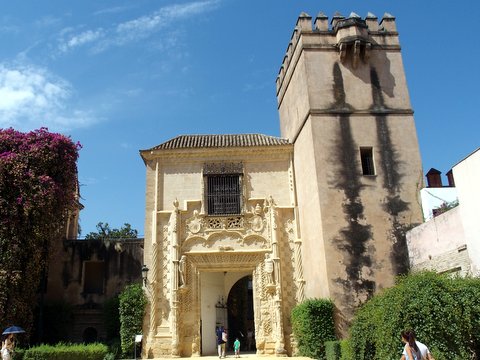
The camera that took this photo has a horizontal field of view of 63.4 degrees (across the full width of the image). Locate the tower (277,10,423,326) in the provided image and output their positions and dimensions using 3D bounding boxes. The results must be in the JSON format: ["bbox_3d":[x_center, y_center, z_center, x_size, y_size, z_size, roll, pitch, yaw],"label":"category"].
[{"bbox_3d":[6.747,0.008,23.924,6.294,19.220,7.100,-1,-19,-6],"label":"tower"}]

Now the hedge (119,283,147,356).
[{"bbox_3d":[-5.985,8.047,22.276,1.446,4.092,1.400,-2,-19,-1],"label":"hedge"}]

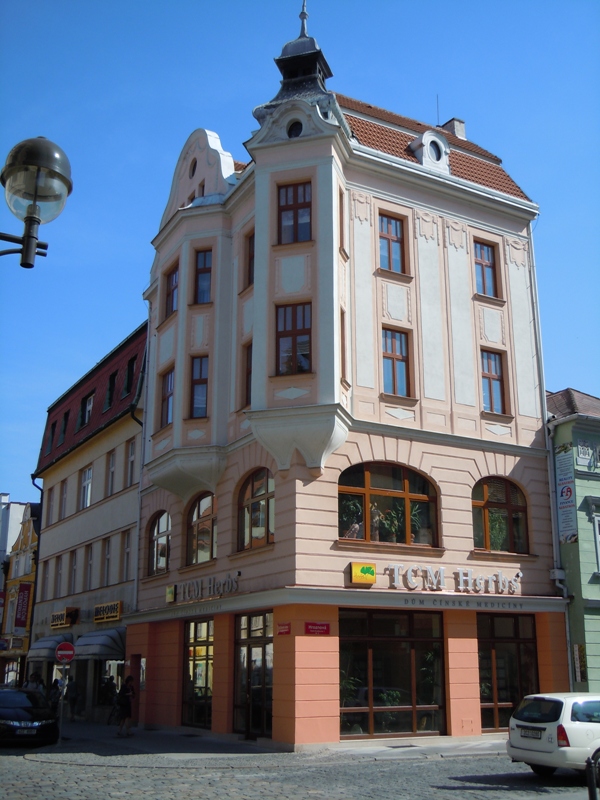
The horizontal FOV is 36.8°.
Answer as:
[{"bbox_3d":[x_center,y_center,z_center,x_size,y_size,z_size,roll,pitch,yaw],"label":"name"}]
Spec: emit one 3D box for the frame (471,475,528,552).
[{"bbox_3d":[5.801,3.320,26.184,2.100,2.200,0.150,9,-19,-28],"label":"frame"}]

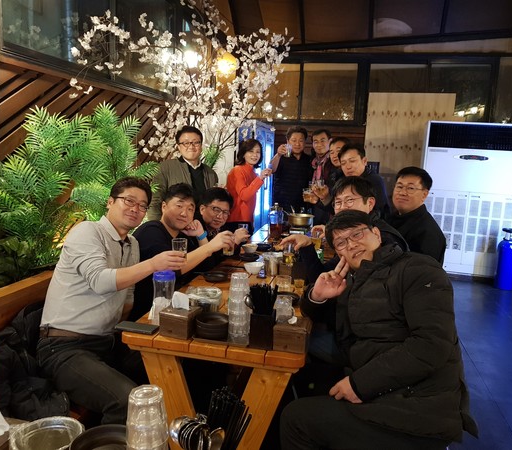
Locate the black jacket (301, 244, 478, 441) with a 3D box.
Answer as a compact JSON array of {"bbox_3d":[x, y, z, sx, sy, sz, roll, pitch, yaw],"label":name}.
[{"bbox_3d":[0.476,0.404,1.620,0.480,0.640,0.570,-4,11,-36],"label":"black jacket"}]

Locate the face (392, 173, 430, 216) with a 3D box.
[{"bbox_3d":[0.768,-0.154,2.240,0.140,0.200,0.160,-2,5,-44],"label":"face"}]

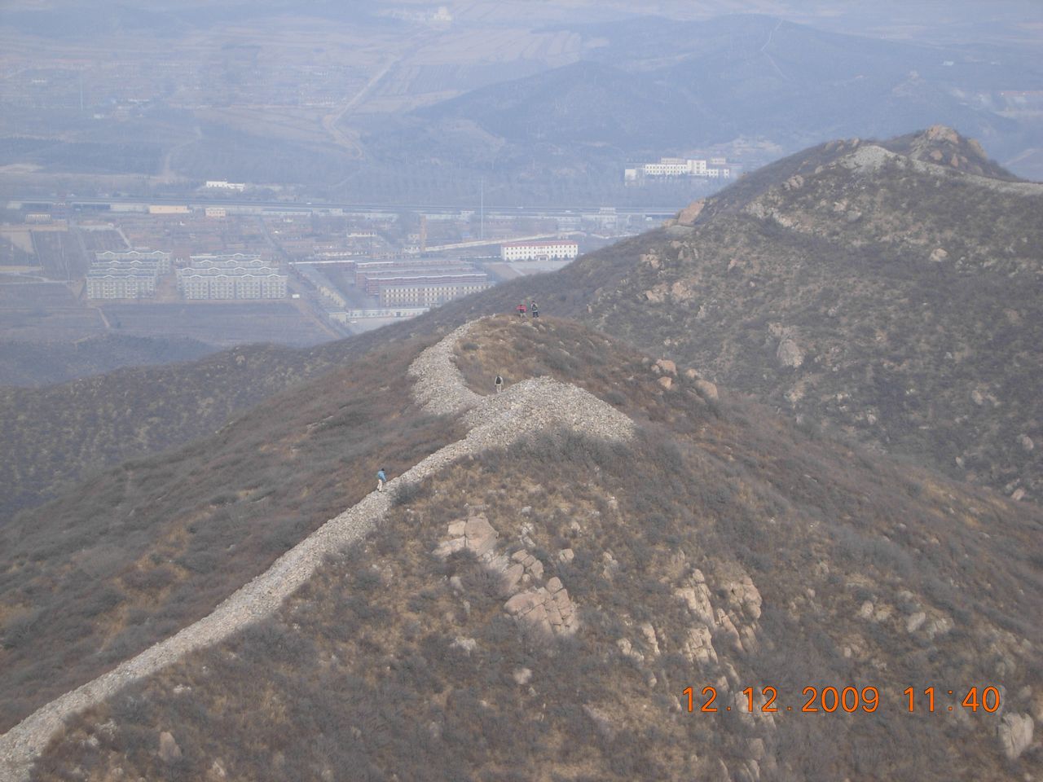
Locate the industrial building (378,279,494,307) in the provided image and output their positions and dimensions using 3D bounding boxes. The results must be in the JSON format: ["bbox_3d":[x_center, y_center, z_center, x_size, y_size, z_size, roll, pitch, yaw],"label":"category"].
[{"bbox_3d":[-57.350,-67.130,2633.600,81.420,14.200,13.500,-2,11,-12],"label":"industrial building"}]

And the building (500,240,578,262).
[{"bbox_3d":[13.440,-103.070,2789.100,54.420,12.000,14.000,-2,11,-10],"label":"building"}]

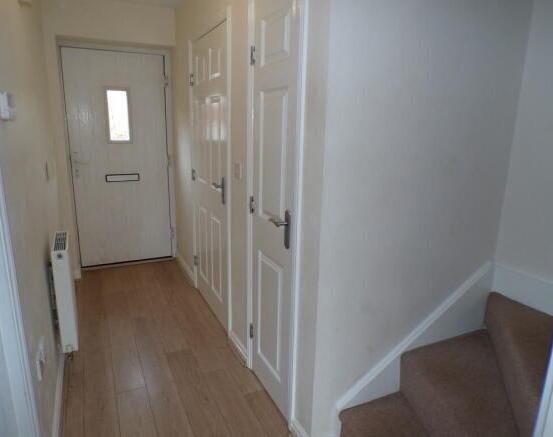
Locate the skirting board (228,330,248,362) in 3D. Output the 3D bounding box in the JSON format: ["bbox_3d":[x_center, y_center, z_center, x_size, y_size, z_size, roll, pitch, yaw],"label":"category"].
[{"bbox_3d":[-0.238,0.797,2.583,0.018,0.076,0.330,-5,14,-24],"label":"skirting board"}]

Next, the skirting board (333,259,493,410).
[{"bbox_3d":[0.662,0.524,1.887,0.885,0.585,0.030,-5,14,-24],"label":"skirting board"}]

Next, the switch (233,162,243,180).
[{"bbox_3d":[-0.222,-0.274,2.356,0.014,0.088,0.088,-5,14,-24],"label":"switch"}]

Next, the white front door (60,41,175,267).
[{"bbox_3d":[-1.470,-0.529,3.852,0.868,1.985,0.055,-5,14,-24],"label":"white front door"}]

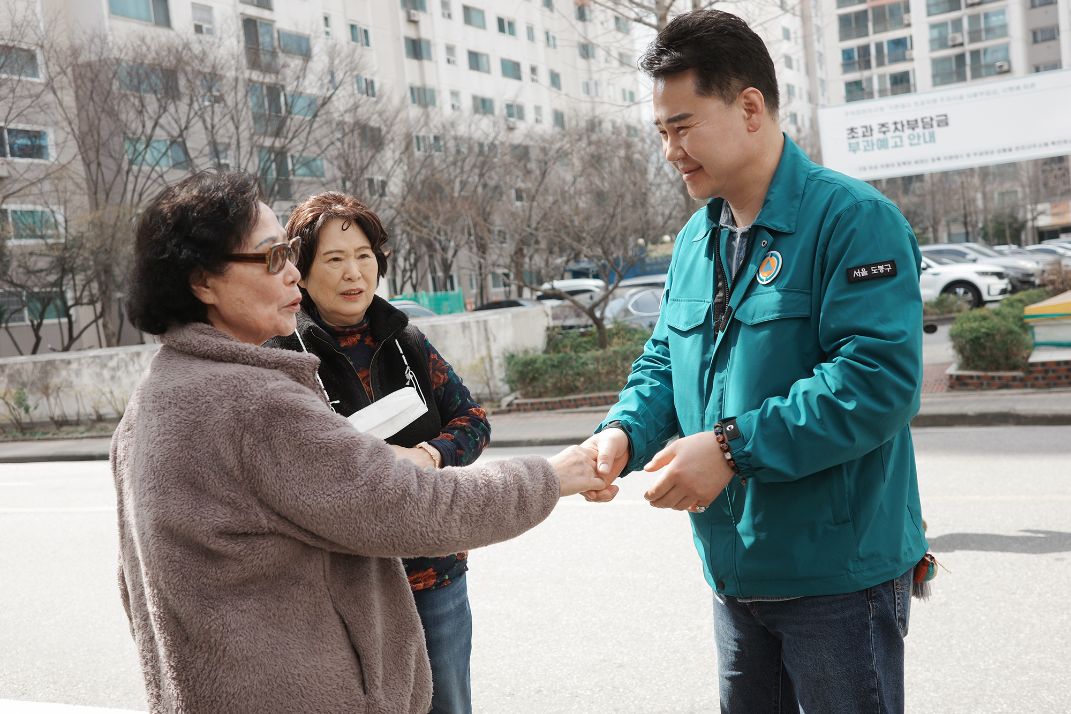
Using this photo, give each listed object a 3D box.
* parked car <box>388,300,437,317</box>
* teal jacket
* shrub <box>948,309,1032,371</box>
[{"bbox_3d":[-2.612,-0.356,23.000,4.600,1.500,1.830,-5,4,12],"label":"parked car"},{"bbox_3d":[0.336,0.018,1.800,0.490,0.690,0.550,-8,4,-30],"label":"teal jacket"},{"bbox_3d":[4.575,-0.176,11.950,0.680,0.620,0.680,-4,4,31],"label":"shrub"}]

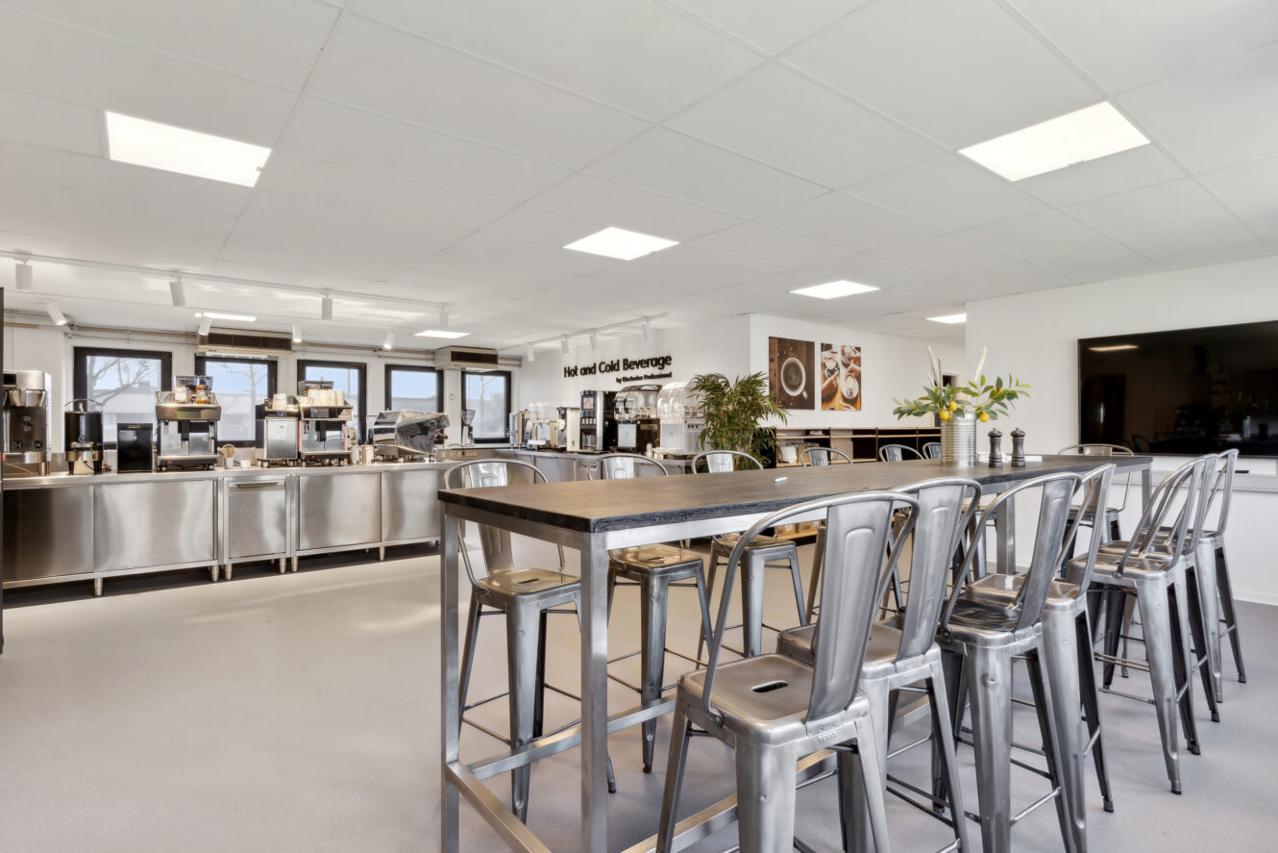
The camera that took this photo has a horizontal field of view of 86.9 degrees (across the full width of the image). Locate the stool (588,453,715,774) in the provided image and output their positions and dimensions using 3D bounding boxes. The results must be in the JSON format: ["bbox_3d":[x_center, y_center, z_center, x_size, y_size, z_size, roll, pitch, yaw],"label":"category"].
[{"bbox_3d":[0.060,0.701,2.791,0.440,1.160,0.460,0,0,-39],"label":"stool"}]

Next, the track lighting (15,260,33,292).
[{"bbox_3d":[-4.442,-1.090,4.871,0.095,0.227,0.100,0,0,-38],"label":"track lighting"}]

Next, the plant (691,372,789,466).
[{"bbox_3d":[0.959,0.380,6.734,0.860,1.830,0.880,0,0,0],"label":"plant"}]

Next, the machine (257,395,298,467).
[{"bbox_3d":[-3.458,0.056,6.453,0.295,0.645,0.480,0,0,-38],"label":"machine"}]

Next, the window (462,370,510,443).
[{"bbox_3d":[-2.514,-0.302,11.126,0.880,1.190,0.100,0,0,-38],"label":"window"}]

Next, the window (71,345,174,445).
[{"bbox_3d":[-6.261,-0.342,8.217,0.940,1.190,0.100,0,0,-38],"label":"window"}]

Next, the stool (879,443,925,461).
[{"bbox_3d":[1.812,0.702,4.252,0.430,1.160,0.450,0,0,-35],"label":"stool"}]

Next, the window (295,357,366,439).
[{"bbox_3d":[-4.282,-0.302,9.428,0.920,1.170,0.120,0,0,-39],"label":"window"}]

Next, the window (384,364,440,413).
[{"bbox_3d":[-3.385,-0.311,10.217,0.890,1.180,0.100,0,0,-38],"label":"window"}]

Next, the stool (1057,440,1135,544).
[{"bbox_3d":[2.847,0.700,4.265,0.450,1.160,0.430,0,0,-44],"label":"stool"}]

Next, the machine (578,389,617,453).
[{"bbox_3d":[-0.413,-0.073,8.866,0.540,0.779,0.470,0,0,-38],"label":"machine"}]

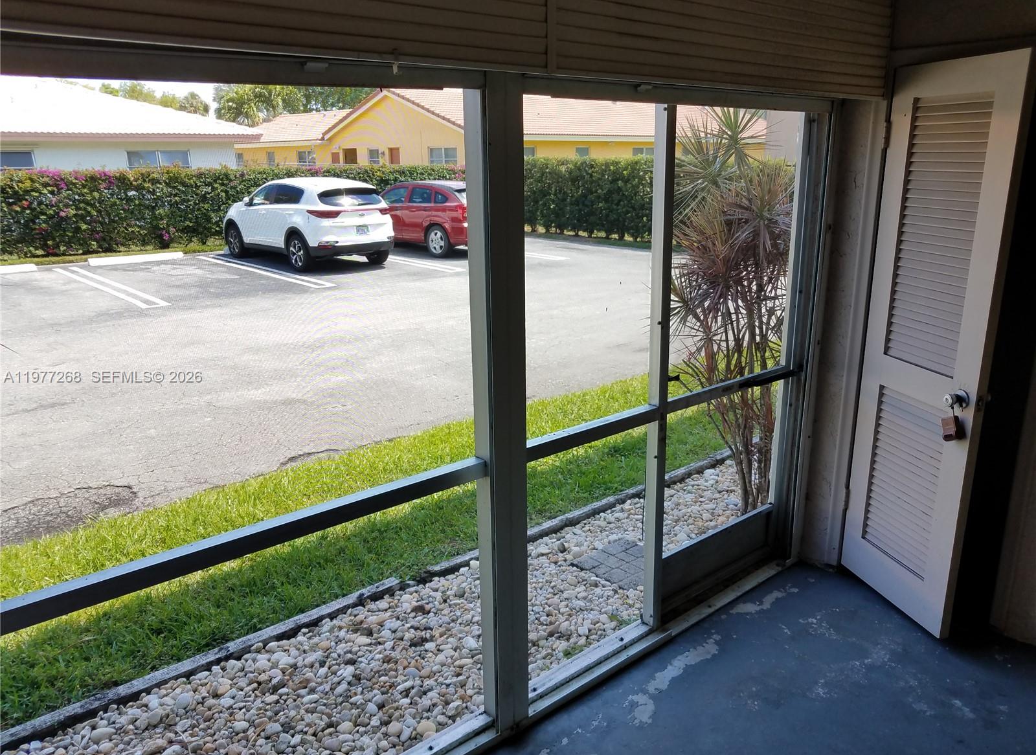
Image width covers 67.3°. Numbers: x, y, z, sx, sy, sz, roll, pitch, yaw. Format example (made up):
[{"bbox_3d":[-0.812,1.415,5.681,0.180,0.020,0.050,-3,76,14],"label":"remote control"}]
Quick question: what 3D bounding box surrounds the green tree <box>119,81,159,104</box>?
[{"bbox_3d":[-26.333,-16.714,53.605,3.600,7.018,3.600,-8,17,-24],"label":"green tree"}]

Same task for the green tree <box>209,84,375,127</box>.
[{"bbox_3d":[-16.122,-18.183,54.916,11.000,9.000,8.500,-5,17,-15],"label":"green tree"}]

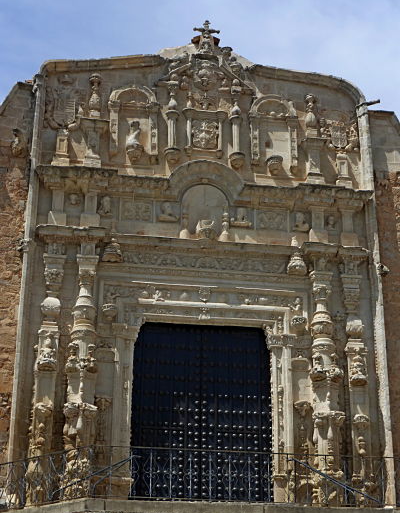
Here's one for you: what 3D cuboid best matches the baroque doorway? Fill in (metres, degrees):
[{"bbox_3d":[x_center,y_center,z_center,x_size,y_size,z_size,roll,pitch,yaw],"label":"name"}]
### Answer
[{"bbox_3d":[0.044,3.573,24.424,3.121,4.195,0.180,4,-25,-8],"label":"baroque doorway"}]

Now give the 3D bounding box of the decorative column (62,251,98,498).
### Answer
[{"bbox_3d":[-2.585,2.616,23.412,0.490,5.653,0.600,4,-25,-8],"label":"decorative column"}]

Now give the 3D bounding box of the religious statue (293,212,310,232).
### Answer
[{"bbox_3d":[2.399,-0.802,25.434,0.340,0.400,0.220,4,-25,-8],"label":"religious statue"}]

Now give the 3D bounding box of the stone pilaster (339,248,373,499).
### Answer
[{"bbox_3d":[3.488,2.634,23.966,0.450,6.000,0.380,4,-25,-8],"label":"stone pilaster"}]

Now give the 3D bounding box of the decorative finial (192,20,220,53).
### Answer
[{"bbox_3d":[0.162,-5.509,27.120,0.640,0.820,0.300,4,-25,-8],"label":"decorative finial"}]

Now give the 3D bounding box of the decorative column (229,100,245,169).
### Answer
[{"bbox_3d":[0.892,-2.947,26.101,0.360,1.640,0.360,4,-25,-8],"label":"decorative column"}]

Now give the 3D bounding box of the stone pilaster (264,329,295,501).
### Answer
[{"bbox_3d":[1.758,3.583,23.531,0.500,3.950,0.420,4,-25,-8],"label":"stone pilaster"}]

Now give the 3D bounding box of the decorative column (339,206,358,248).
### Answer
[{"bbox_3d":[3.609,-0.693,26.227,0.400,0.971,0.350,4,-25,-8],"label":"decorative column"}]

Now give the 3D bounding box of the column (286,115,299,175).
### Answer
[{"bbox_3d":[2.325,-2.801,27.124,0.230,1.667,0.200,4,-25,-8],"label":"column"}]

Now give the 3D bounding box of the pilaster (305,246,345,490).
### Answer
[{"bbox_3d":[2.790,2.614,23.772,0.600,5.950,0.500,4,-25,-8],"label":"pilaster"}]

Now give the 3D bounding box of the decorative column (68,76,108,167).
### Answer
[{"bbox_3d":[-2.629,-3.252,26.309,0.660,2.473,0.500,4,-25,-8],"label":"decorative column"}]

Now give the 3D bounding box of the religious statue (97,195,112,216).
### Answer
[{"bbox_3d":[-2.181,-1.162,24.814,0.310,0.420,0.220,4,-25,-8],"label":"religious statue"}]

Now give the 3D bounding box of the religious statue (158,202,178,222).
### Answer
[{"bbox_3d":[-0.753,-1.027,25.780,0.430,0.445,0.220,4,-25,-8],"label":"religious statue"}]

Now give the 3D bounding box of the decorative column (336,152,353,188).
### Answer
[{"bbox_3d":[3.605,-2.102,26.916,0.330,0.897,0.350,4,-25,-8],"label":"decorative column"}]

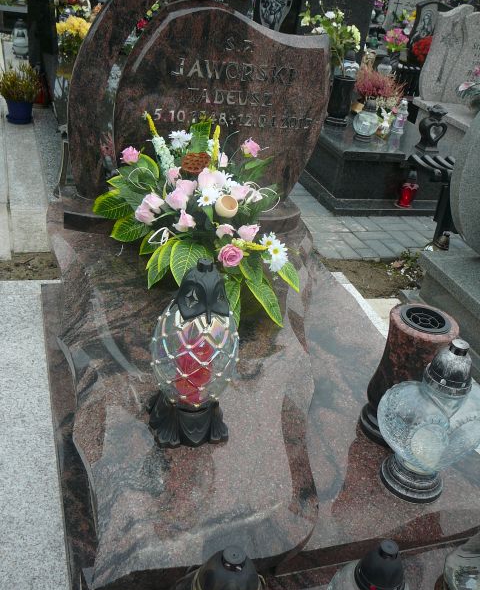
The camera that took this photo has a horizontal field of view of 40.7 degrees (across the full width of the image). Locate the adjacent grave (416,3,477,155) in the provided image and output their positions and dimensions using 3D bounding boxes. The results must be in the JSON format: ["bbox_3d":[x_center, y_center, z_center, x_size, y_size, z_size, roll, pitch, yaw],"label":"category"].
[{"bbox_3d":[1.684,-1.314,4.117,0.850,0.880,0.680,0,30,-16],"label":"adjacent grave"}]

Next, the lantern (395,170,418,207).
[{"bbox_3d":[0.984,-0.622,3.756,0.092,0.205,0.092,-2,30,-19],"label":"lantern"}]

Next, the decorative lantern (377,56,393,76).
[{"bbox_3d":[1.284,-2.026,5.750,0.135,0.210,0.115,1,29,-14],"label":"decorative lantern"}]

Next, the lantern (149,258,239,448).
[{"bbox_3d":[-0.080,0.109,1.232,0.165,0.380,0.155,2,29,-12],"label":"lantern"}]

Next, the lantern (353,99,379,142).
[{"bbox_3d":[0.751,-1.048,3.854,0.150,0.225,0.145,1,29,-14],"label":"lantern"}]

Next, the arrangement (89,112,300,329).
[{"bbox_3d":[-0.094,-0.241,1.808,0.570,0.430,0.460,2,29,-12],"label":"arrangement"}]

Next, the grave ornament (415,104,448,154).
[{"bbox_3d":[1.137,-0.987,3.819,0.135,0.250,0.110,0,30,-16],"label":"grave ornament"}]

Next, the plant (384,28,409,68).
[{"bbox_3d":[1.548,-2.443,6.400,0.240,0.380,0.220,-2,30,-19],"label":"plant"}]

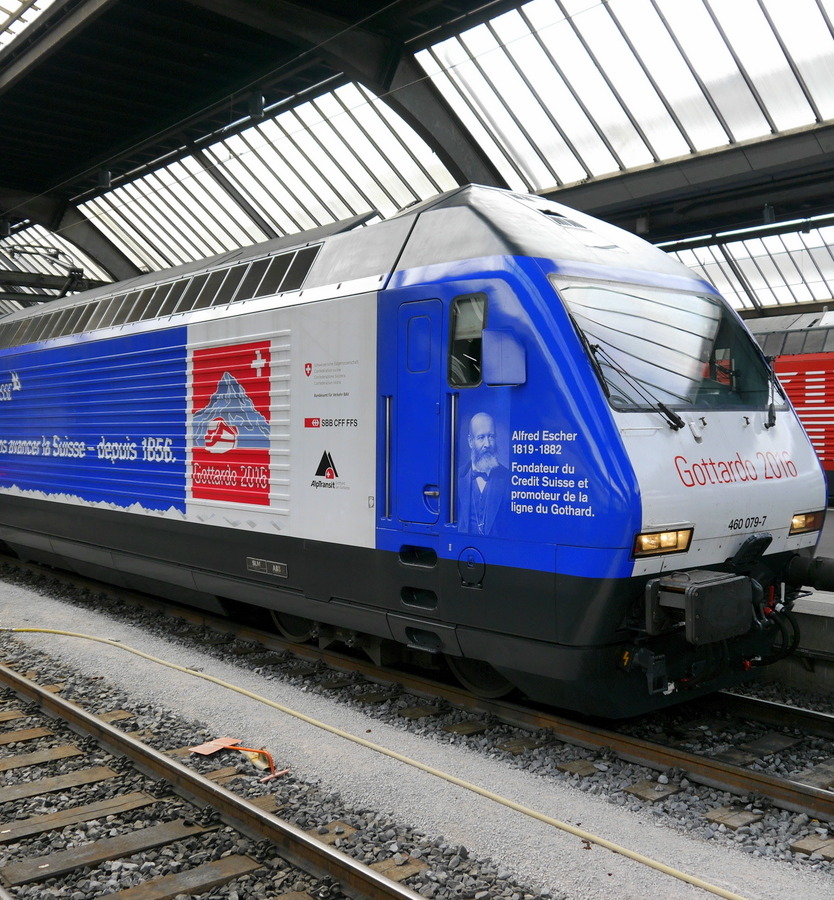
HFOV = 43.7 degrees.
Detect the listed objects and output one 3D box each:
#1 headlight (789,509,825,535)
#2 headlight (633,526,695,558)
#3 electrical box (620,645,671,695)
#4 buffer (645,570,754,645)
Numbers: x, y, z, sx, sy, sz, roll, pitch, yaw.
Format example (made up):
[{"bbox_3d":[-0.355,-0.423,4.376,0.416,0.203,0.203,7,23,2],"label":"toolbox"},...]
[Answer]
[{"bbox_3d":[2.948,0.554,7.853,0.520,0.165,0.100,-2,2,-44],"label":"headlight"},{"bbox_3d":[1.599,0.606,6.767,0.520,0.165,0.100,-2,2,-34],"label":"headlight"},{"bbox_3d":[1.496,1.420,6.787,0.170,0.270,0.270,-2,2,-39],"label":"electrical box"},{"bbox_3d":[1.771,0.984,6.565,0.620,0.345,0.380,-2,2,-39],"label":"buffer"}]

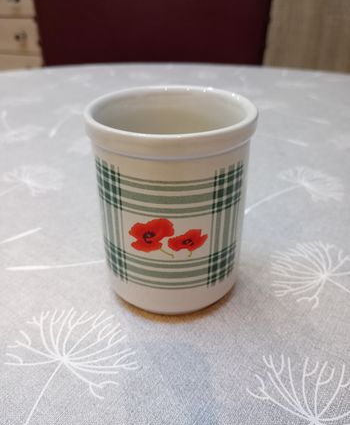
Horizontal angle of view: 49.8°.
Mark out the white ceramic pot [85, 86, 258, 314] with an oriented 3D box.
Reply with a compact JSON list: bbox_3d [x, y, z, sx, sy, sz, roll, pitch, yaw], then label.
[{"bbox_3d":[-0.001,-0.008,0.211,0.084,0.104,0.084,-1,32,0],"label":"white ceramic pot"}]

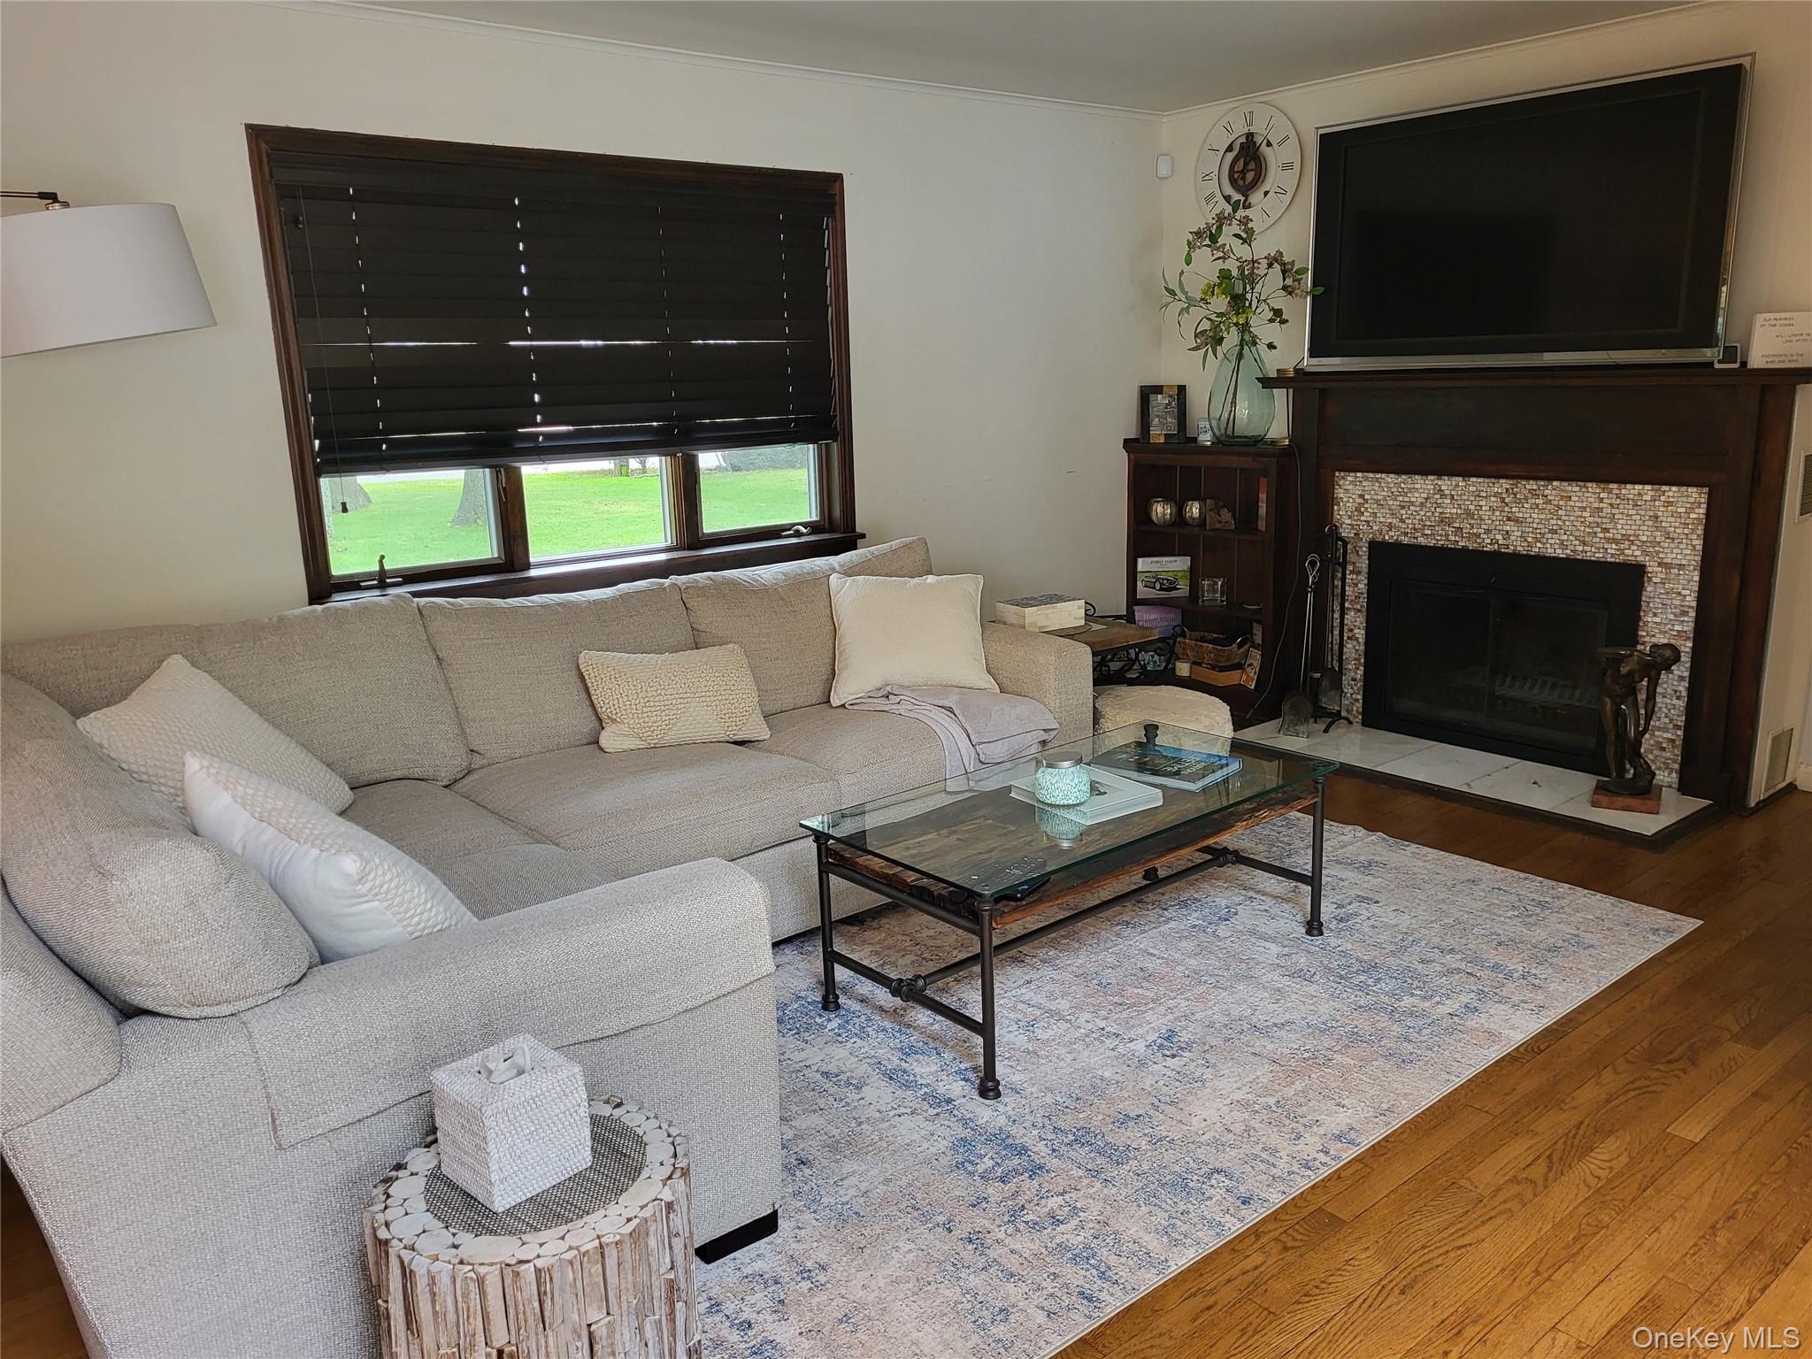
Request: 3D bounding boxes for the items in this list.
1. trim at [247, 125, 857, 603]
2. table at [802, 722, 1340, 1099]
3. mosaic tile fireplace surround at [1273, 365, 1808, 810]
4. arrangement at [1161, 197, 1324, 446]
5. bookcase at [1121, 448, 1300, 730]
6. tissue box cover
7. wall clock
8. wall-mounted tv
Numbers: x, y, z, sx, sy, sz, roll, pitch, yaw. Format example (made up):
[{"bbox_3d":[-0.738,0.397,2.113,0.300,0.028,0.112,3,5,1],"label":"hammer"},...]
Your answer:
[{"bbox_3d":[-0.961,-0.995,4.397,2.020,1.336,0.107,-12,16,-38],"label":"trim"},{"bbox_3d":[0.425,0.479,3.232,1.210,0.437,0.611,-12,16,-38],"label":"table"},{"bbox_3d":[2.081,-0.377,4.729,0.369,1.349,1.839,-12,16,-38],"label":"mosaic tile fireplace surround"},{"bbox_3d":[1.301,-1.398,5.357,0.480,0.933,0.630,-12,16,-38],"label":"arrangement"},{"bbox_3d":[1.309,-0.436,5.641,0.360,1.105,0.809,-12,16,-38],"label":"bookcase"},{"bbox_3d":[-0.508,0.570,1.761,0.139,0.136,0.133,10,18,43],"label":"tissue box cover"},{"bbox_3d":[1.400,-2.109,5.606,0.057,0.502,0.523,-12,16,-38],"label":"wall clock"},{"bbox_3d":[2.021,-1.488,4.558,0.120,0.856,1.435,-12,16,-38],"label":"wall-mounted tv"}]

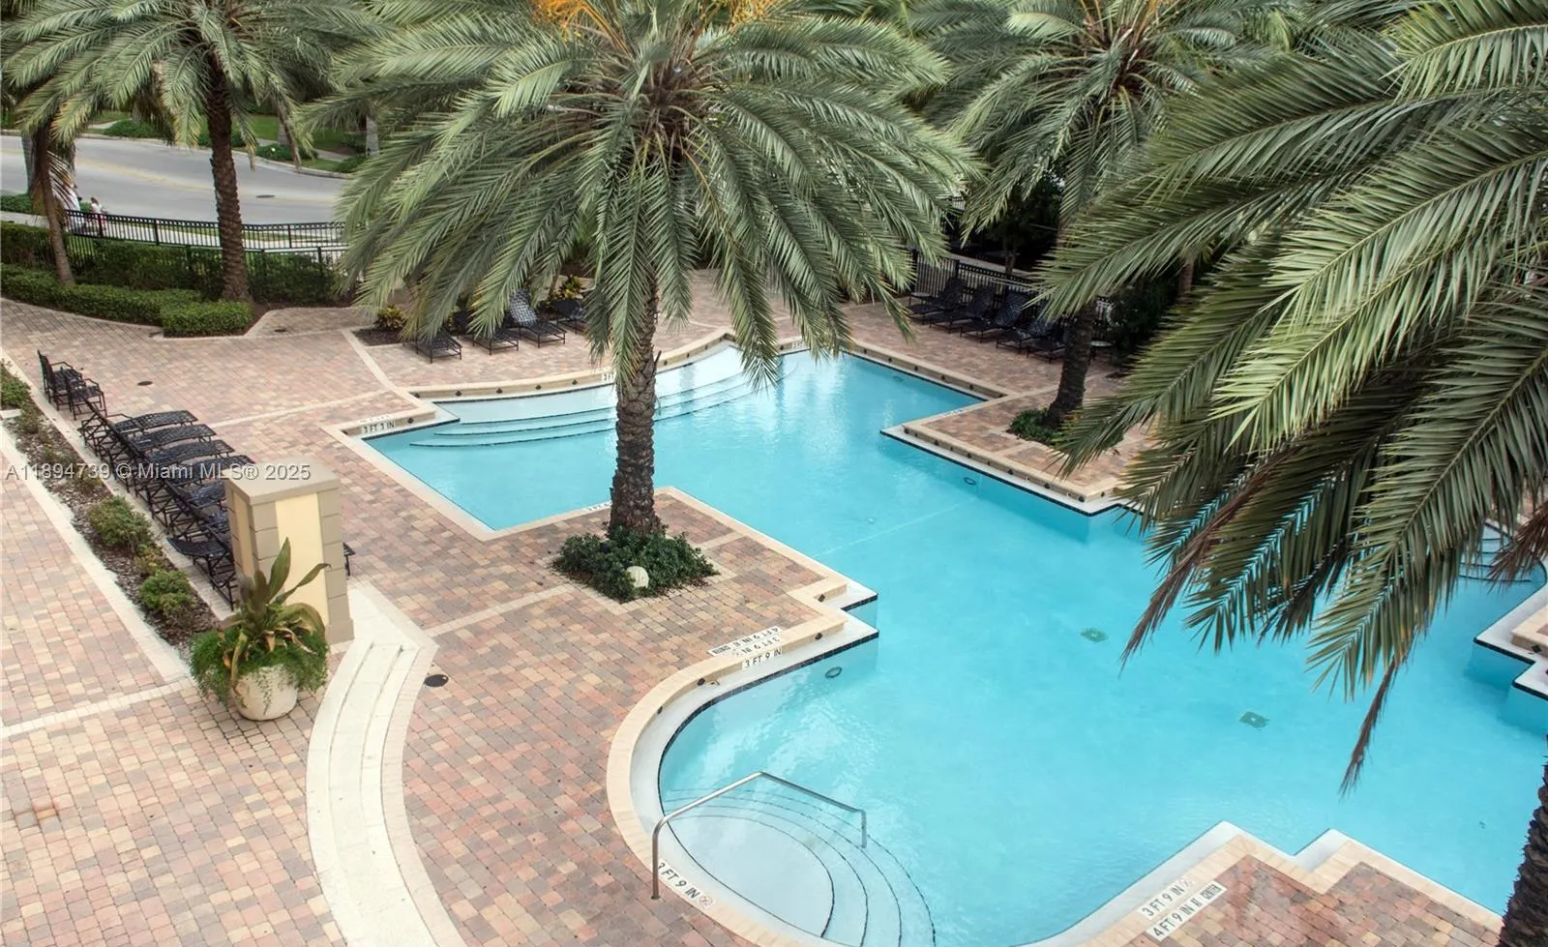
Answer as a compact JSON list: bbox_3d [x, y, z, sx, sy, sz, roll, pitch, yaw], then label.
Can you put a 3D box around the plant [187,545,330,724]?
[{"bbox_3d":[-5.209,1.553,11.659,1.270,1.680,1.270,-16,28,-39],"label":"plant"}]

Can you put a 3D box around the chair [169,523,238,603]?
[{"bbox_3d":[-6.345,0.991,14.826,1.700,0.920,0.680,-16,28,-39],"label":"chair"}]

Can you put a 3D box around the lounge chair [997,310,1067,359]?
[{"bbox_3d":[6.286,-3.579,28.412,1.760,0.980,0.700,-15,28,-39],"label":"lounge chair"}]

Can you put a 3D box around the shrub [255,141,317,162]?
[{"bbox_3d":[-24.502,-16.215,57.960,2.700,0.840,2.200,-6,23,-21],"label":"shrub"}]

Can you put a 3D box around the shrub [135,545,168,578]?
[{"bbox_3d":[-7.831,1.097,14.579,0.400,0.410,0.420,-16,28,-39],"label":"shrub"}]

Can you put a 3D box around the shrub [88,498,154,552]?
[{"bbox_3d":[-8.545,0.684,15.164,0.780,0.610,0.850,-16,28,-39],"label":"shrub"}]

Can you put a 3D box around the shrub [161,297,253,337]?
[{"bbox_3d":[-13.003,-3.572,26.385,1.720,0.570,1.050,-9,24,-29],"label":"shrub"}]

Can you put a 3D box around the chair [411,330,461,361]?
[{"bbox_3d":[-7.358,-2.985,24.803,0.700,0.800,1.780,-14,27,-36],"label":"chair"}]

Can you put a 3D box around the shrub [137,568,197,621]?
[{"bbox_3d":[-7.235,1.452,13.833,0.760,0.580,0.740,-15,28,-39],"label":"shrub"}]

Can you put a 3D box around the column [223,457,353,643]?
[{"bbox_3d":[-5.476,0.951,13.139,0.940,1.984,0.890,-15,28,-39],"label":"column"}]

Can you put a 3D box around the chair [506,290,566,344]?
[{"bbox_3d":[-5.557,-3.589,26.883,0.700,0.960,1.760,-15,28,-39],"label":"chair"}]

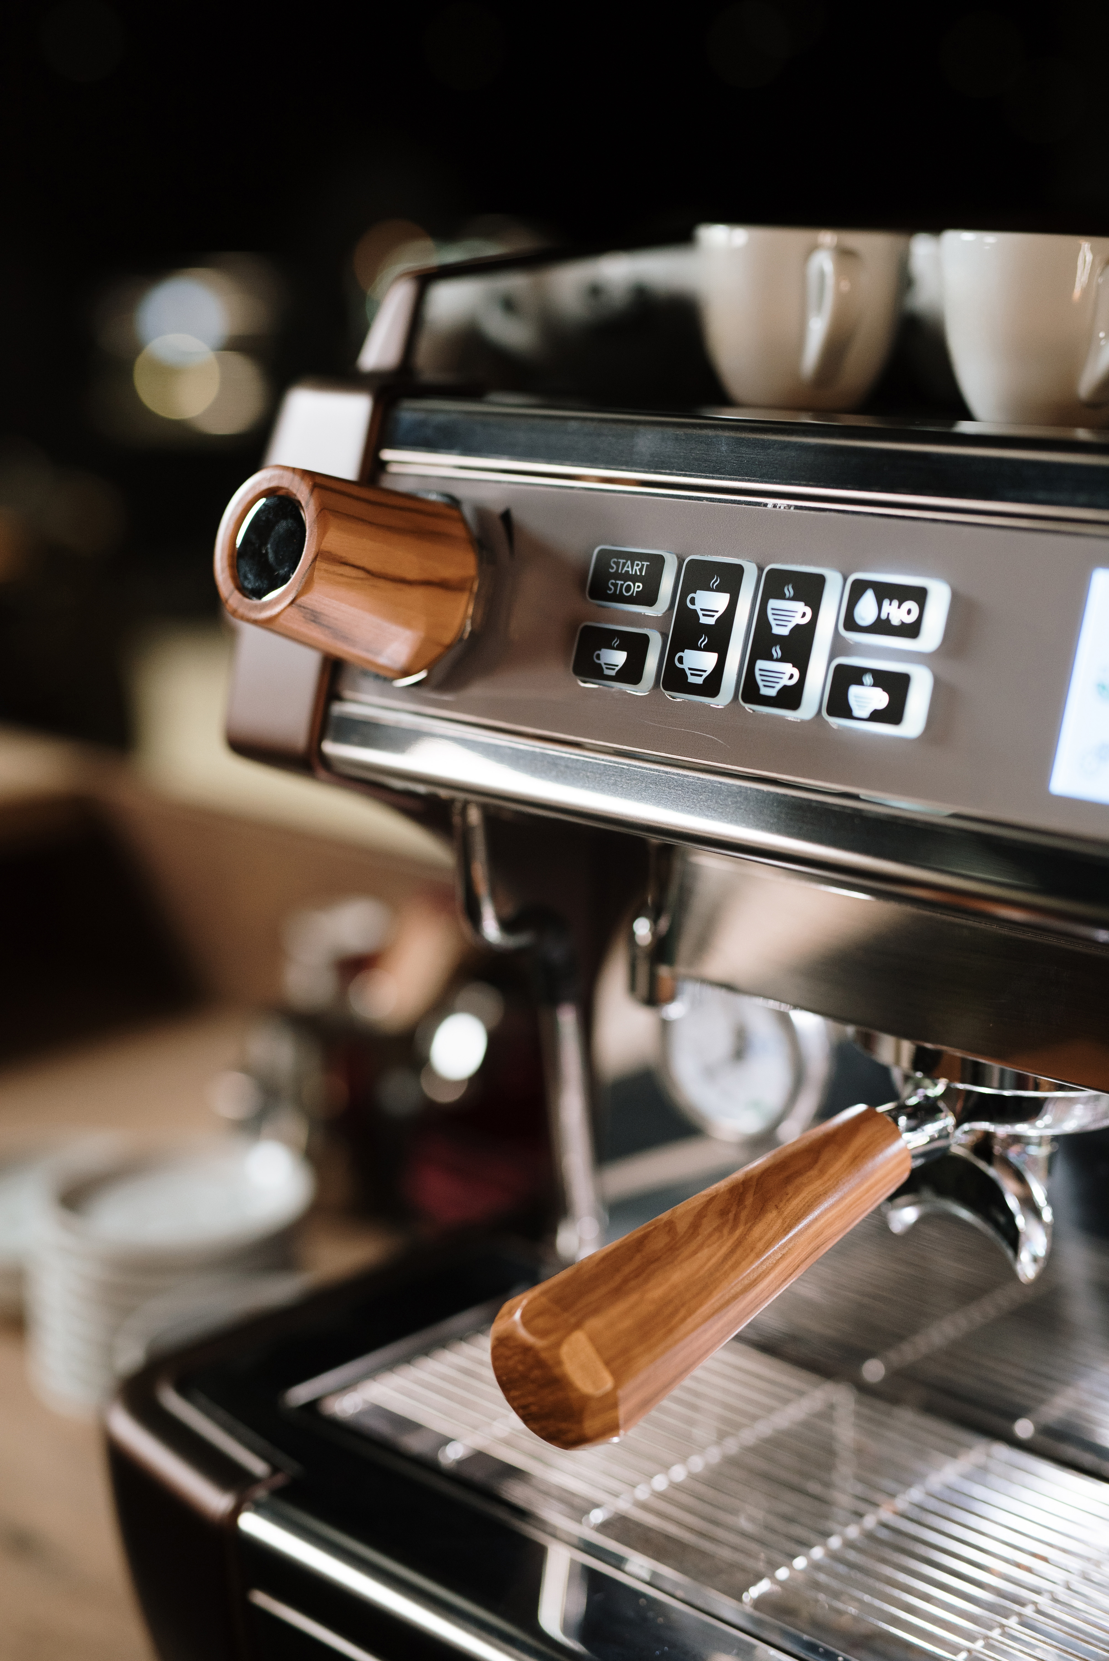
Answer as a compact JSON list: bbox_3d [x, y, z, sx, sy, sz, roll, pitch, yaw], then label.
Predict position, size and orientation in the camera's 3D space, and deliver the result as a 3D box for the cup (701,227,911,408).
[{"bbox_3d":[0.073,-0.151,0.683,0.063,0.053,0.085,1,14,-1],"label":"cup"}]

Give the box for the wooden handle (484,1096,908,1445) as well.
[{"bbox_3d":[0.042,0.107,0.578,0.041,0.041,0.128,14,30,43],"label":"wooden handle"}]

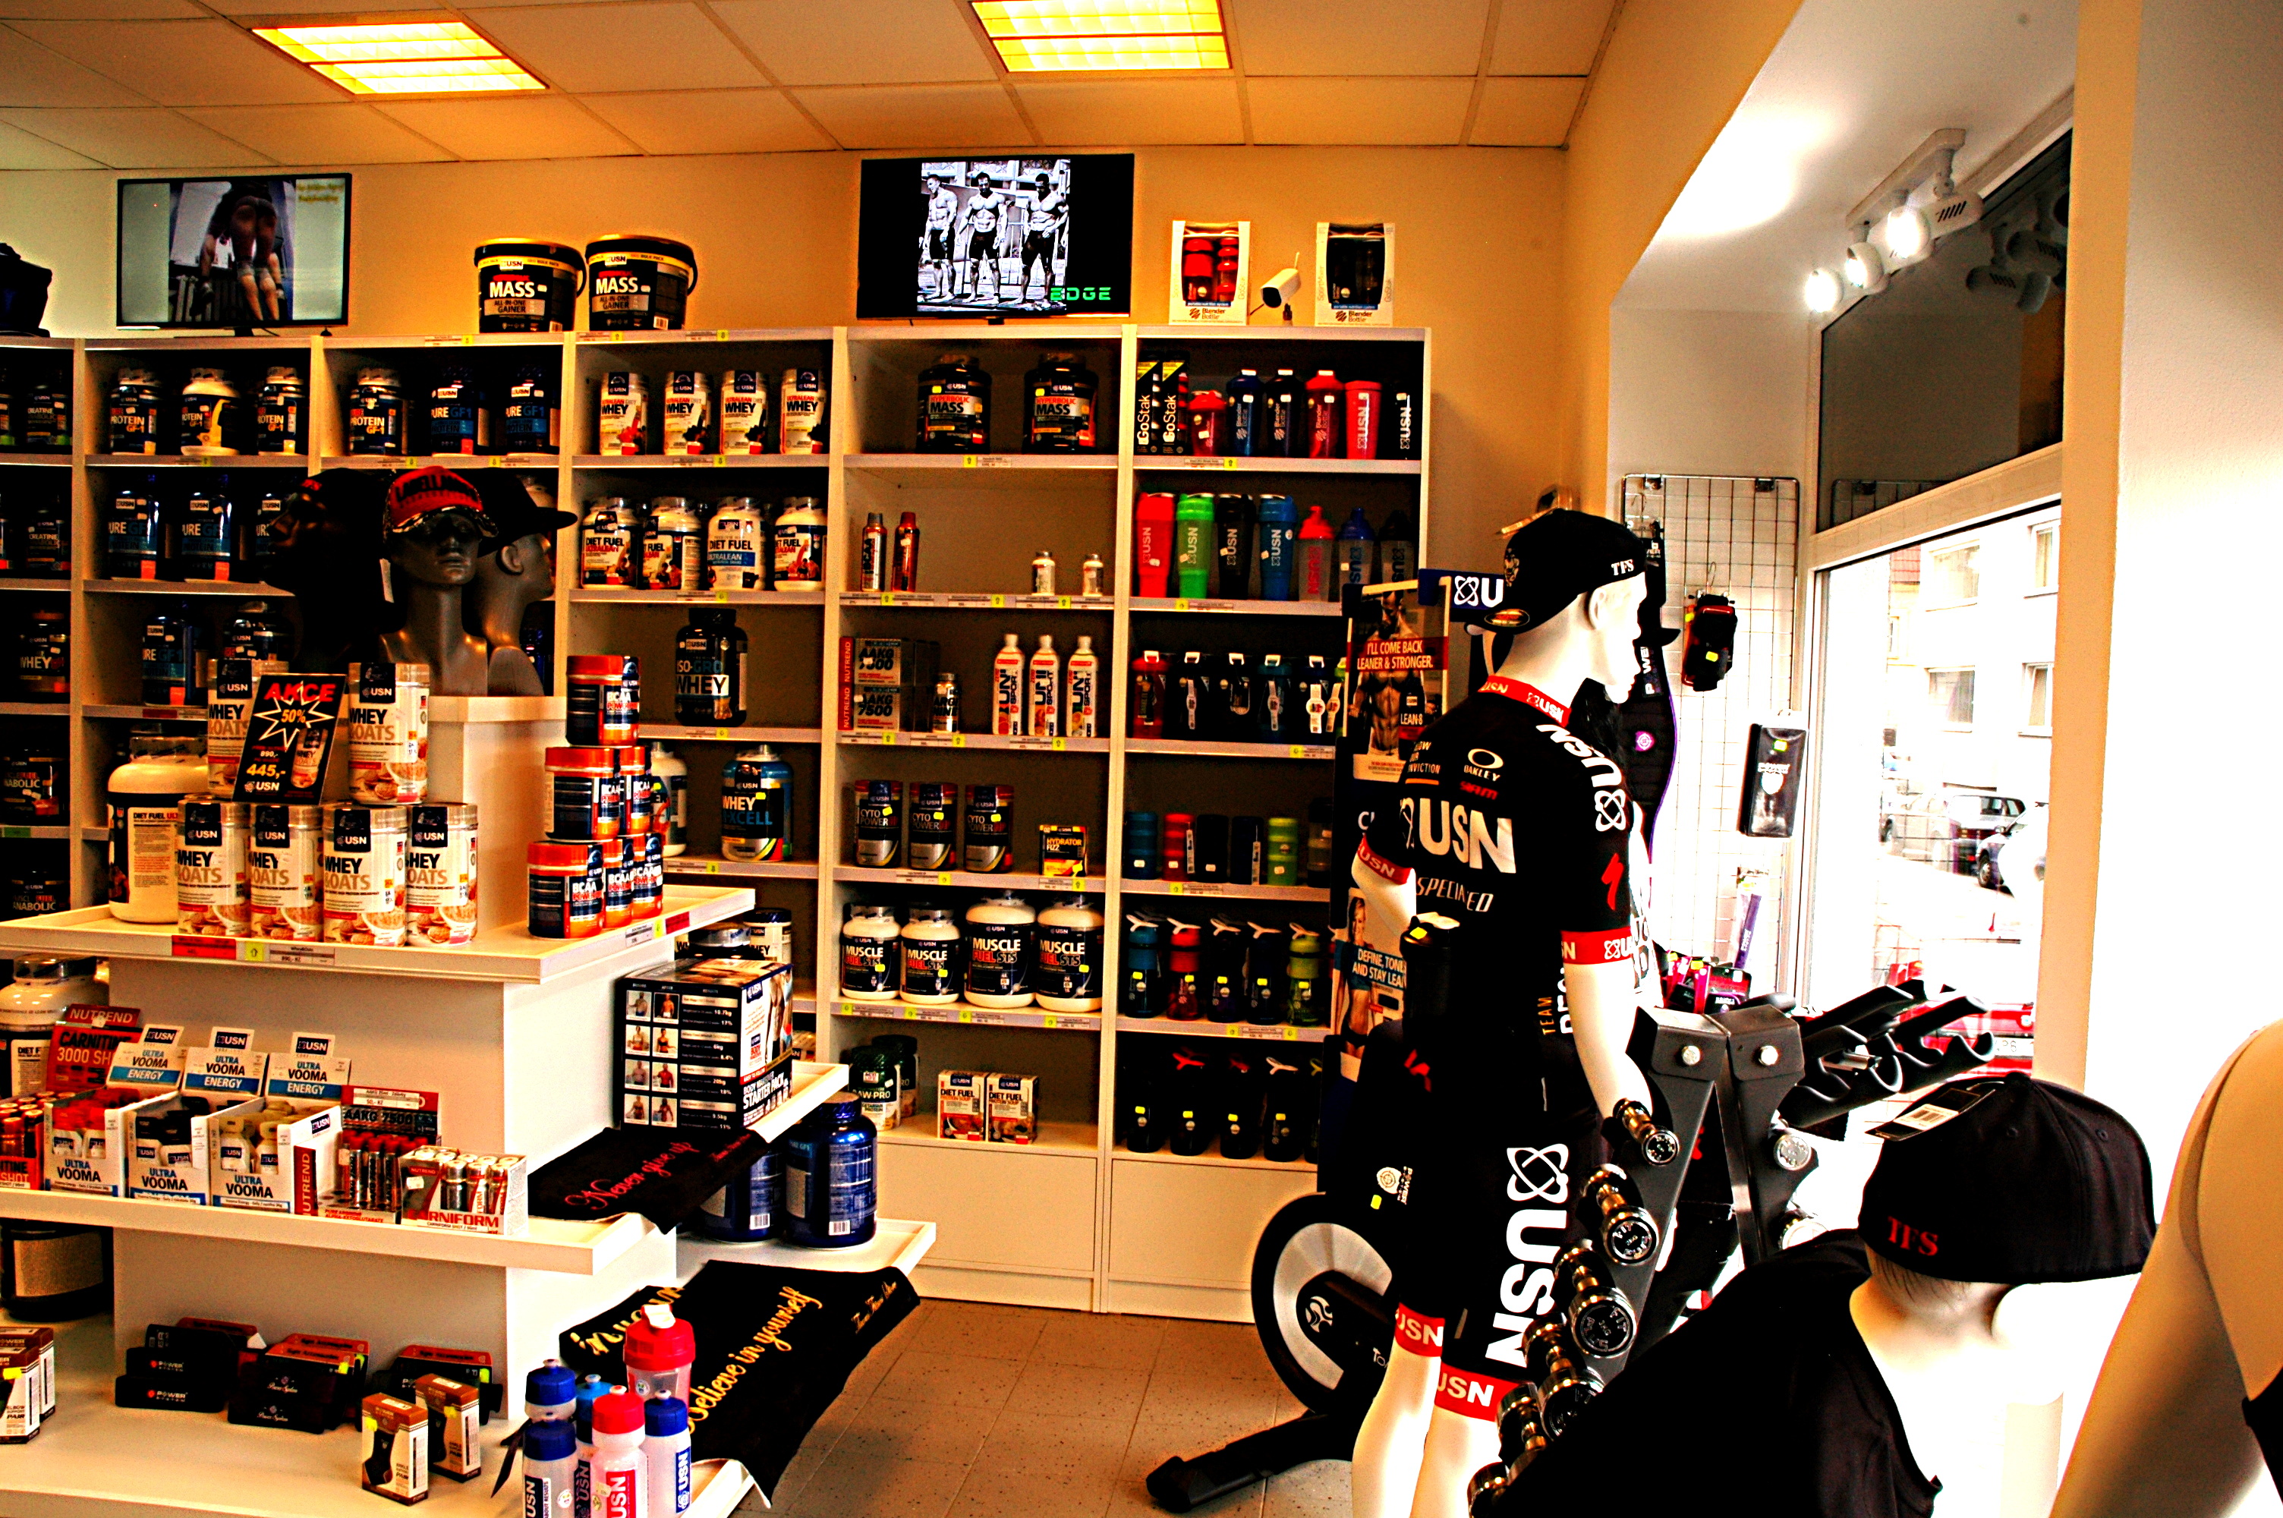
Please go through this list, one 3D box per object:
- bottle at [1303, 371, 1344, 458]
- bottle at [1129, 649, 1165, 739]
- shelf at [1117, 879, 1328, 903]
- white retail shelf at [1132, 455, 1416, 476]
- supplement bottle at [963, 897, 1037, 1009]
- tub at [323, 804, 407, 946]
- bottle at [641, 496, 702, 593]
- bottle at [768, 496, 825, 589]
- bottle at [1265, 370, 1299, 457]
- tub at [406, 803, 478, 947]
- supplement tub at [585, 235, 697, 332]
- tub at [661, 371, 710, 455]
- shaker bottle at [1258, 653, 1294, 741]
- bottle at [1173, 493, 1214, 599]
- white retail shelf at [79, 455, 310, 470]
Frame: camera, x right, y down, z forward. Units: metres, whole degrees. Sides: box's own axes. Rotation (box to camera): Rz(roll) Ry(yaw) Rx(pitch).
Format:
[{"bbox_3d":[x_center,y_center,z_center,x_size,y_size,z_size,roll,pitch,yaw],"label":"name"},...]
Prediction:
[{"bbox_3d":[0.455,-0.852,4.277,0.097,0.228,0.097,2,2,15],"label":"bottle"},{"bbox_3d":[0.014,-0.164,4.370,0.091,0.232,0.091,2,2,8],"label":"bottle"},{"bbox_3d":[0.323,0.329,4.493,0.721,0.031,0.310,2,2,8],"label":"shelf"},{"bbox_3d":[0.358,-0.744,4.460,0.727,0.037,0.280,2,2,8],"label":"white retail shelf"},{"bbox_3d":[-0.372,0.502,4.520,0.190,0.283,0.190,2,2,0],"label":"supplement bottle"},{"bbox_3d":[-1.262,0.186,2.784,0.125,0.223,0.125,2,3,-4],"label":"tub"},{"bbox_3d":[-1.272,-0.579,4.614,0.156,0.265,0.156,3,2,28],"label":"bottle"},{"bbox_3d":[-0.910,-0.578,4.601,0.155,0.252,0.155,2,2,18],"label":"bottle"},{"bbox_3d":[0.362,-0.886,4.394,0.092,0.224,0.092,2,2,8],"label":"bottle"},{"bbox_3d":[-1.146,0.190,2.793,0.125,0.223,0.125,1,3,-7],"label":"tub"},{"bbox_3d":[-1.425,-1.323,4.869,0.300,0.257,0.285,2,3,0],"label":"supplement tub"},{"bbox_3d":[-1.230,-0.934,4.619,0.125,0.222,0.125,2,2,0],"label":"tub"},{"bbox_3d":[0.348,-0.159,4.421,0.093,0.225,0.093,2,2,8],"label":"shaker bottle"},{"bbox_3d":[0.140,-0.551,4.422,0.101,0.270,0.101,2,2,3],"label":"bottle"},{"bbox_3d":[-2.617,-0.832,4.940,0.681,0.036,0.346,2,2,8],"label":"white retail shelf"}]

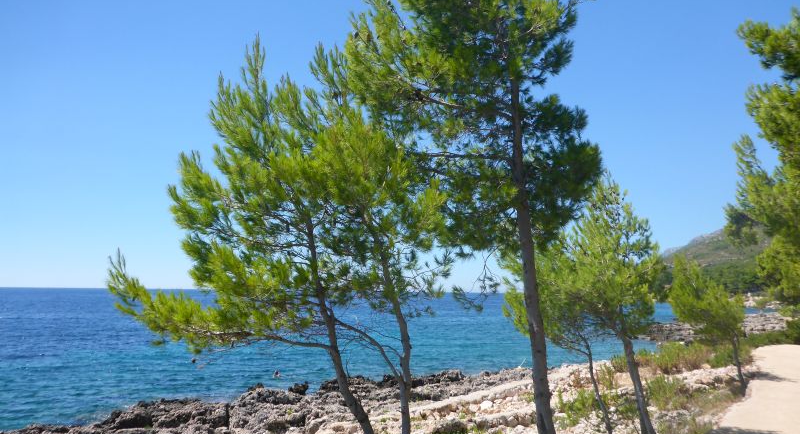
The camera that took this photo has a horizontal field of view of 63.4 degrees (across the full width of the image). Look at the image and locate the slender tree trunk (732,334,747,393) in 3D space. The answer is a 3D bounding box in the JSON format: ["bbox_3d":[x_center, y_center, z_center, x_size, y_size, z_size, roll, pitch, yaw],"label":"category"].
[{"bbox_3d":[5.664,2.421,10.780,0.150,0.947,0.130,-8,-10,27],"label":"slender tree trunk"}]

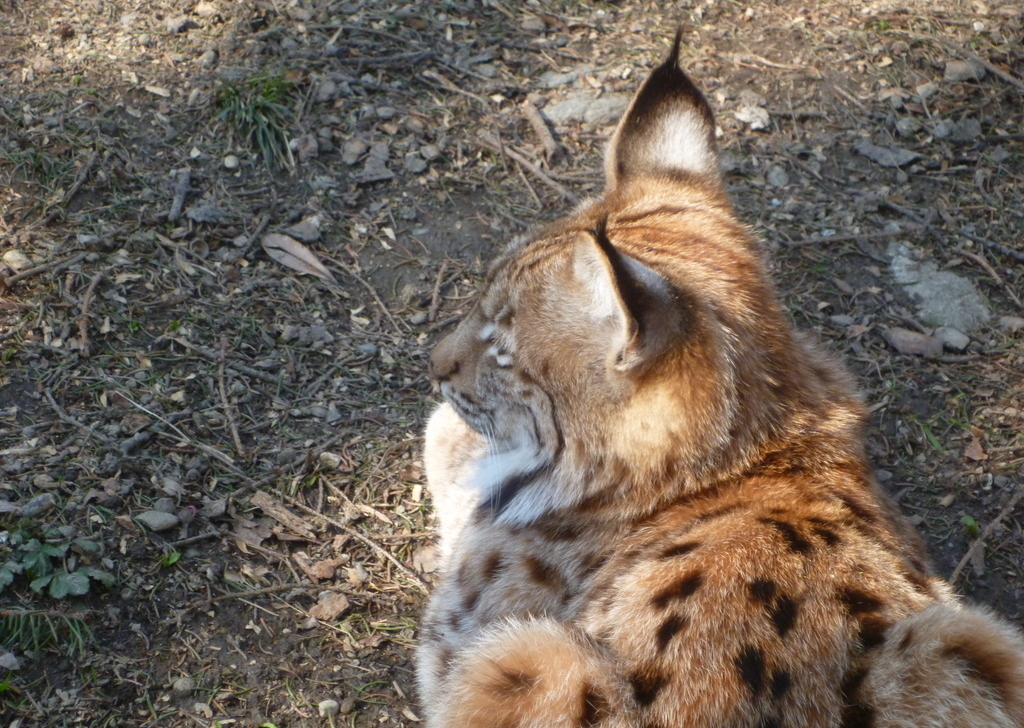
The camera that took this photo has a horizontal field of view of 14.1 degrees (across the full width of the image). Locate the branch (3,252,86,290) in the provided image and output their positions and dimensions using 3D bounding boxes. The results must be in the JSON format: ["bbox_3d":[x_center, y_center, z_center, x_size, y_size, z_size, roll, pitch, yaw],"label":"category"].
[{"bbox_3d":[-0.405,-0.083,3.595,0.074,0.010,0.014,-20,47,-20],"label":"branch"}]

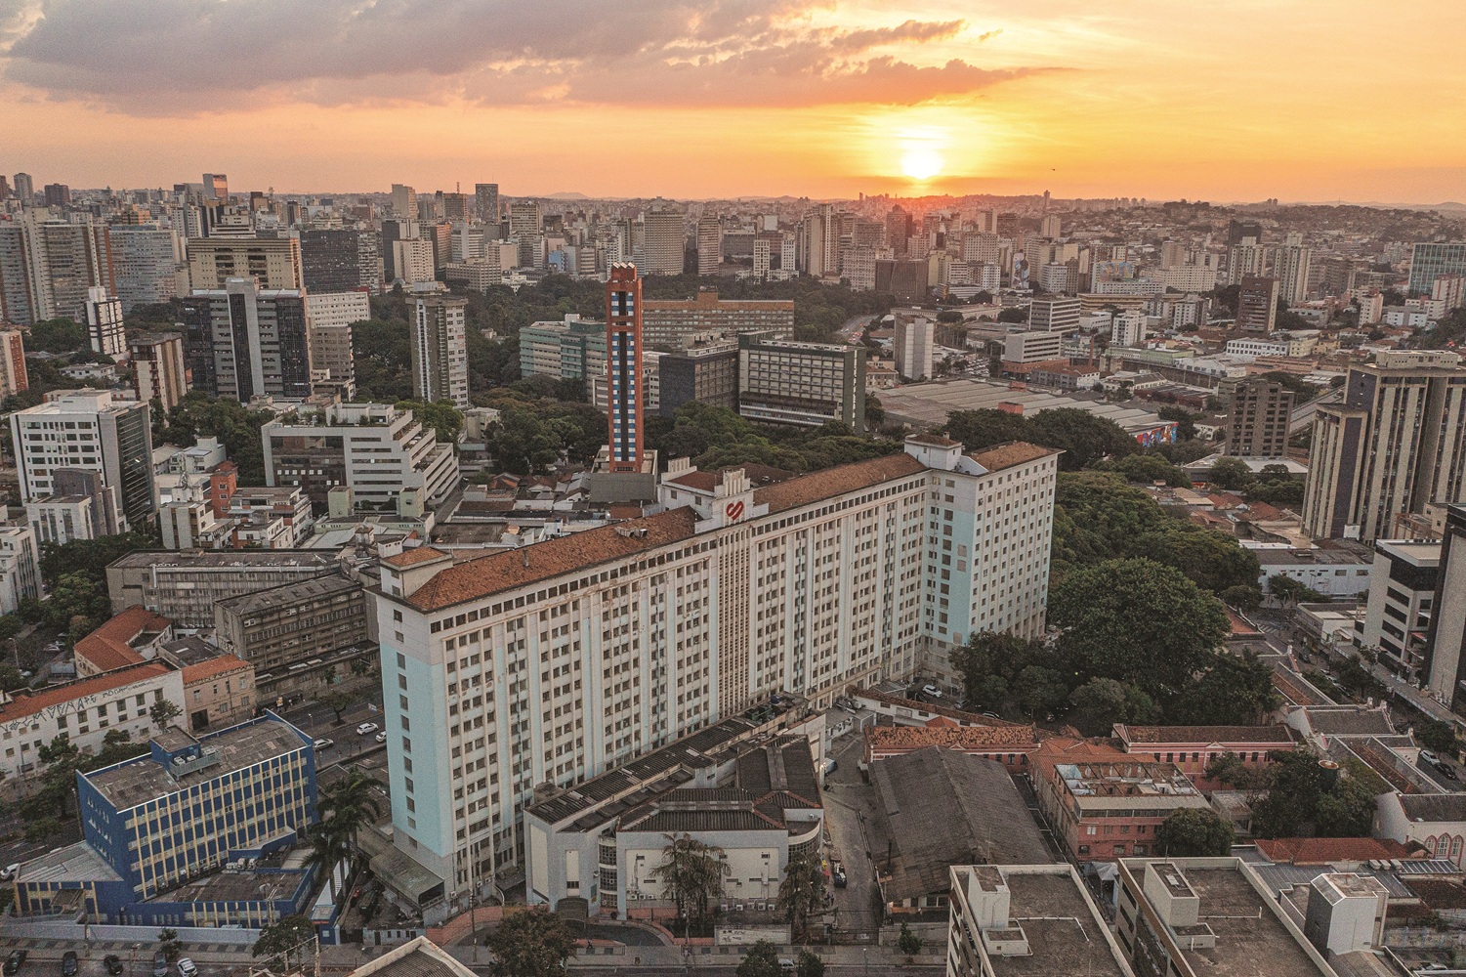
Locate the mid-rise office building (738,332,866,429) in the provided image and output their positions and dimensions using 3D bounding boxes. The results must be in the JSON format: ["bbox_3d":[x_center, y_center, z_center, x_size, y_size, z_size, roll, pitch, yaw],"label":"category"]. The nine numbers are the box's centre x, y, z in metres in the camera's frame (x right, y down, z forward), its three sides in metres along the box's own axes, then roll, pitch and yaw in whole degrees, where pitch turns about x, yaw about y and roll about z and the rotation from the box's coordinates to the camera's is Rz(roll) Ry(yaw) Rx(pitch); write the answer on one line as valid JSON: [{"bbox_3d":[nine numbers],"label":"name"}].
[{"bbox_3d":[29.538,-43.811,490.944,49.100,38.500,19.000,9,16,31],"label":"mid-rise office building"}]

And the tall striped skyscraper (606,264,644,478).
[{"bbox_3d":[-35.383,-35.151,376.996,10.500,76.640,13.000,0,14,-2],"label":"tall striped skyscraper"}]

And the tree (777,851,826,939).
[{"bbox_3d":[10.130,59.950,168.770,6.800,12.900,6.800,0,14,0],"label":"tree"}]

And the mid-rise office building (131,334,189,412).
[{"bbox_3d":[-217.730,-43.820,434.220,9.300,28.360,21.500,0,14,-1],"label":"mid-rise office building"}]

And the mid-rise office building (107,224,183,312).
[{"bbox_3d":[-481.480,-179.380,941.840,54.000,71.290,12.000,0,14,-2],"label":"mid-rise office building"}]

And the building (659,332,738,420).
[{"bbox_3d":[-12.855,-41.073,483.156,17.600,36.500,37.300,9,16,31],"label":"building"}]

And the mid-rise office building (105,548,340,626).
[{"bbox_3d":[-121.034,24.266,275.847,52.000,15.250,14.000,0,14,-2],"label":"mid-rise office building"}]

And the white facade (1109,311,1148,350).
[{"bbox_3d":[303.280,-122.080,874.820,13.500,26.410,26.000,14,19,43],"label":"white facade"}]

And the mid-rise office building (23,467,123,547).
[{"bbox_3d":[-169.271,7.571,293.656,16.500,22.500,13.500,1,14,5],"label":"mid-rise office building"}]

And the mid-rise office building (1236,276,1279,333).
[{"bbox_3d":[341.006,-119.509,743.260,12.000,36.634,20.000,-12,18,-41],"label":"mid-rise office building"}]

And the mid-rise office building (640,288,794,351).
[{"bbox_3d":[-14.276,-98.244,716.186,104.000,50.220,18.000,0,14,-2],"label":"mid-rise office building"}]

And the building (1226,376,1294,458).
[{"bbox_3d":[217.806,-28.383,478.125,25.000,32.510,11.000,0,14,-2],"label":"building"}]

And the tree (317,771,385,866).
[{"bbox_3d":[-57.924,50.465,173.040,8.300,18.000,8.300,0,14,-2],"label":"tree"}]

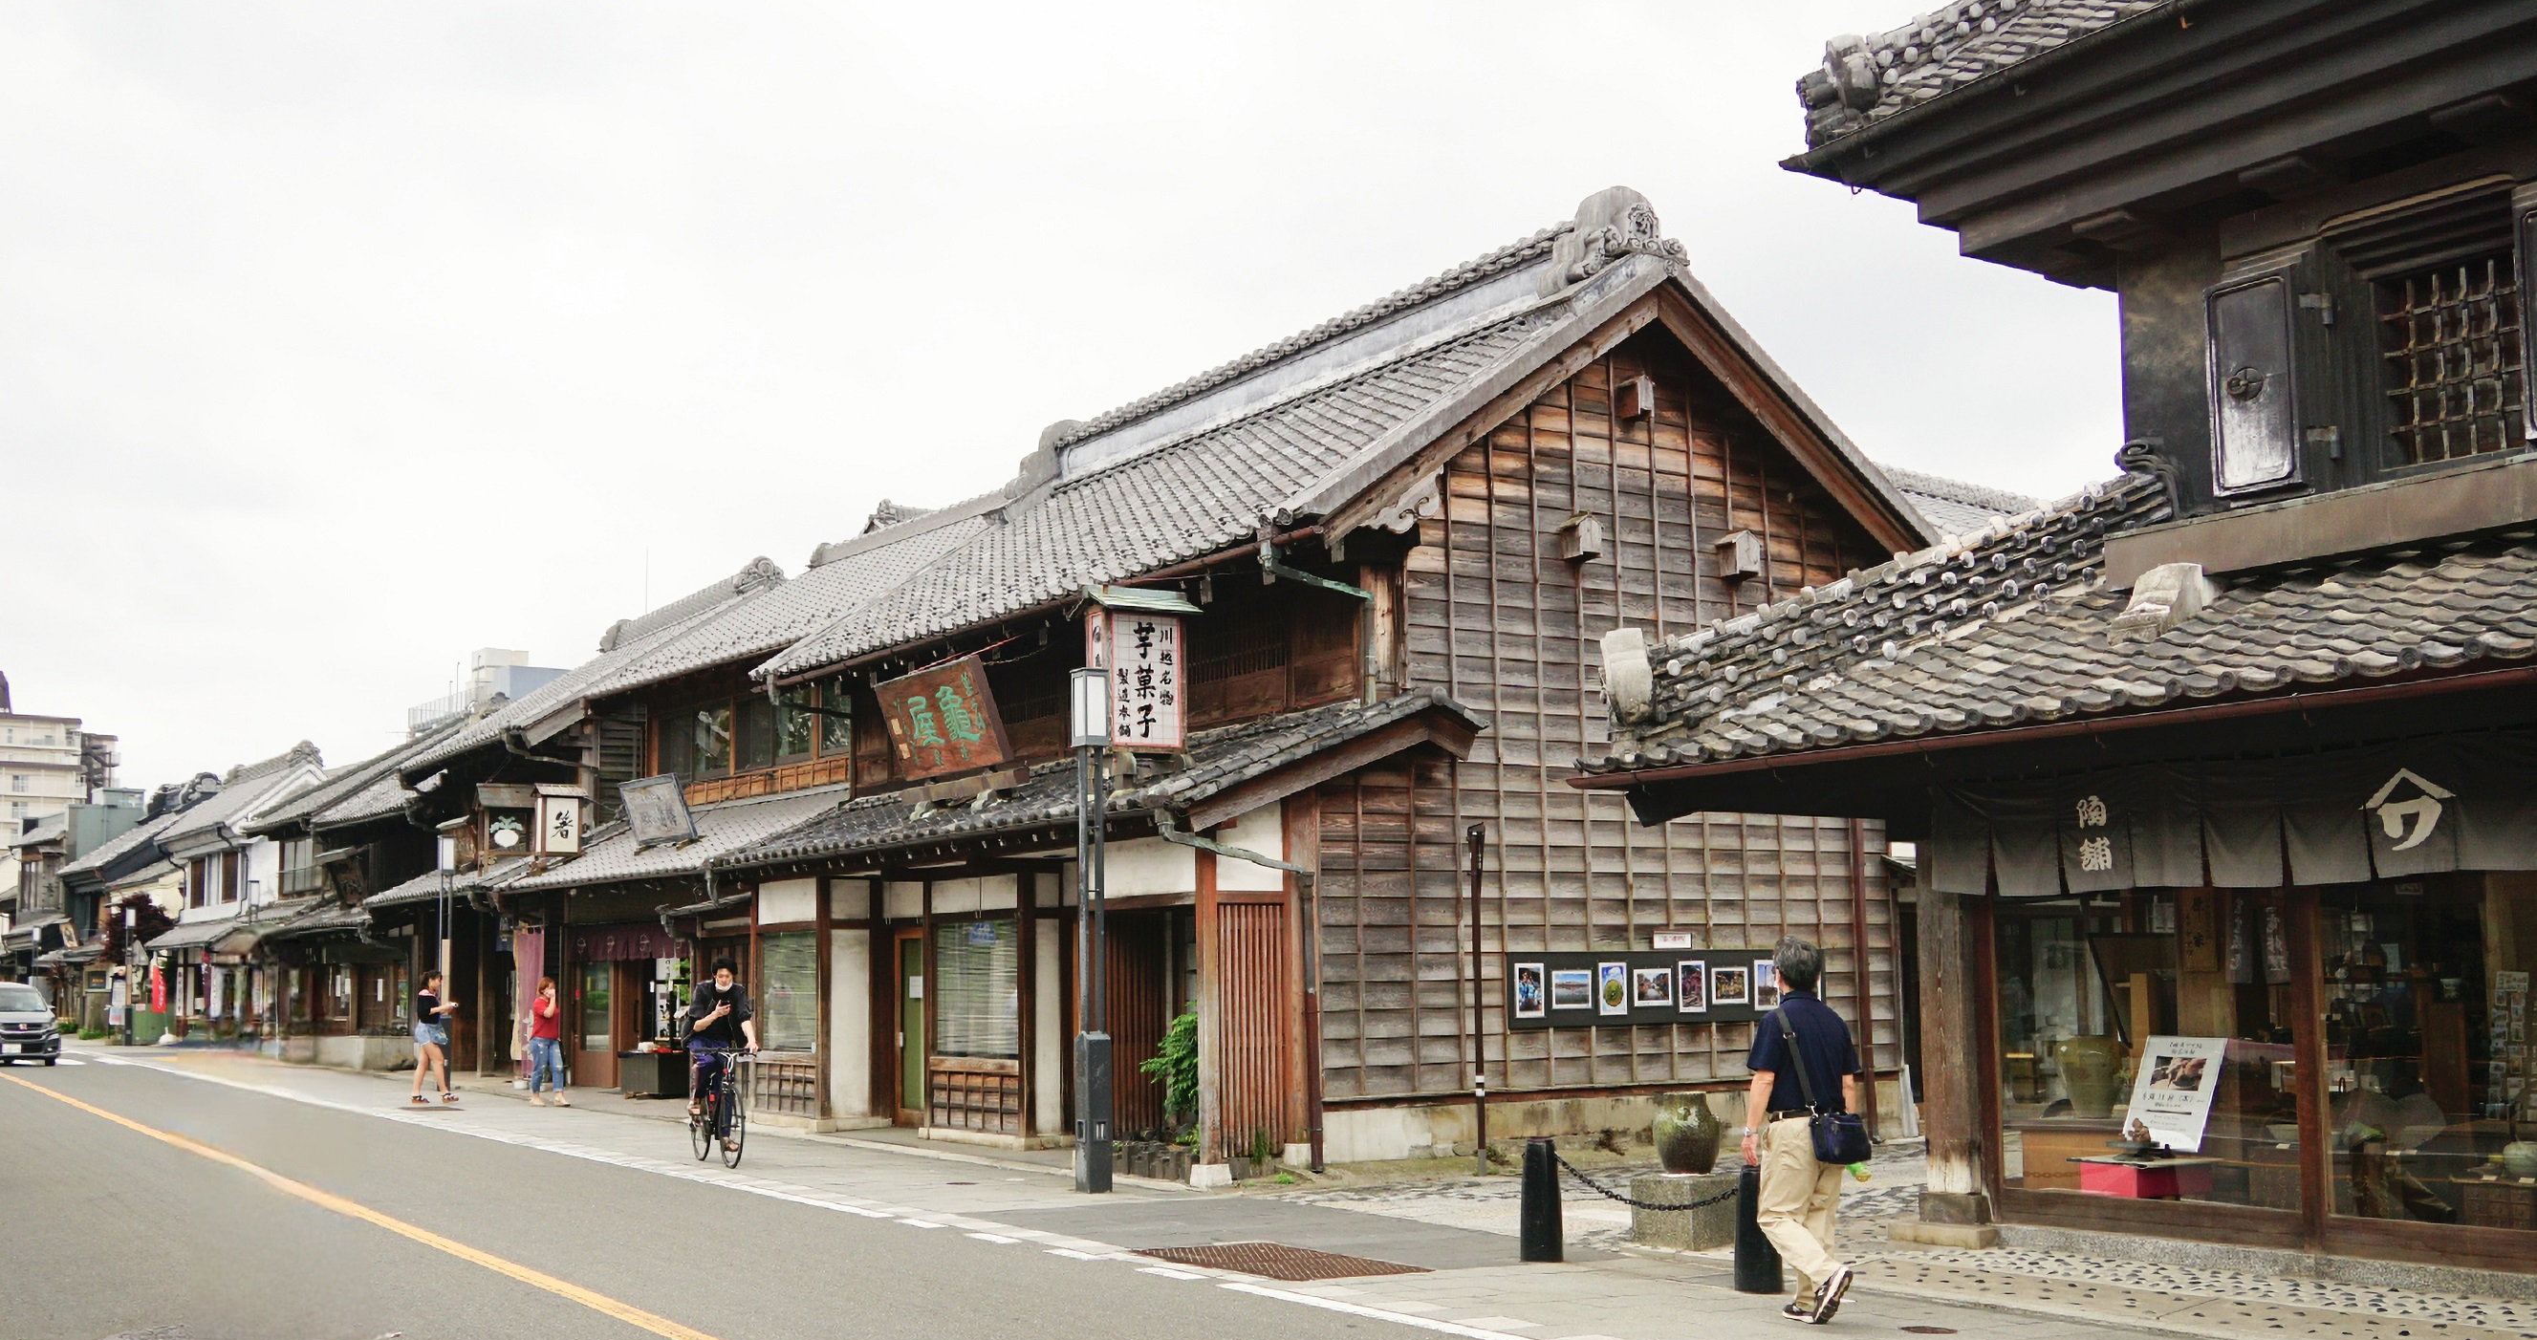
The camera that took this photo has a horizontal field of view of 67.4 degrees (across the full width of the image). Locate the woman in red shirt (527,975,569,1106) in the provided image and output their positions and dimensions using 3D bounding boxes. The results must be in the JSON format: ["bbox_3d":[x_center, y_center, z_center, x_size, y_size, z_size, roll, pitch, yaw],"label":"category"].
[{"bbox_3d":[-9.064,4.683,23.982,0.400,1.580,0.480,-5,-10,25],"label":"woman in red shirt"}]

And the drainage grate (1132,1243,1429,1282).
[{"bbox_3d":[0.065,3.145,10.089,0.750,0.040,1.430,6,-11,-37],"label":"drainage grate"}]

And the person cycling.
[{"bbox_3d":[-4.607,3.241,16.062,0.570,1.600,0.750,5,-11,-33],"label":"person cycling"}]

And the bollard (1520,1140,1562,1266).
[{"bbox_3d":[1.430,2.794,10.053,0.230,0.620,0.230,7,-12,-39],"label":"bollard"}]

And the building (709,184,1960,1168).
[{"bbox_3d":[0.469,0.309,19.360,9.000,8.500,9.800,6,-11,-36],"label":"building"}]

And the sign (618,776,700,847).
[{"bbox_3d":[-7.153,1.673,22.410,0.130,0.800,1.700,-23,7,-40],"label":"sign"}]

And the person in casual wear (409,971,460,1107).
[{"bbox_3d":[-10.506,4.682,24.059,0.570,1.620,0.430,0,-9,-7],"label":"person in casual wear"}]

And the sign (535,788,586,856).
[{"bbox_3d":[-9.640,2.050,25.919,0.620,0.920,0.500,7,-12,-39],"label":"sign"}]

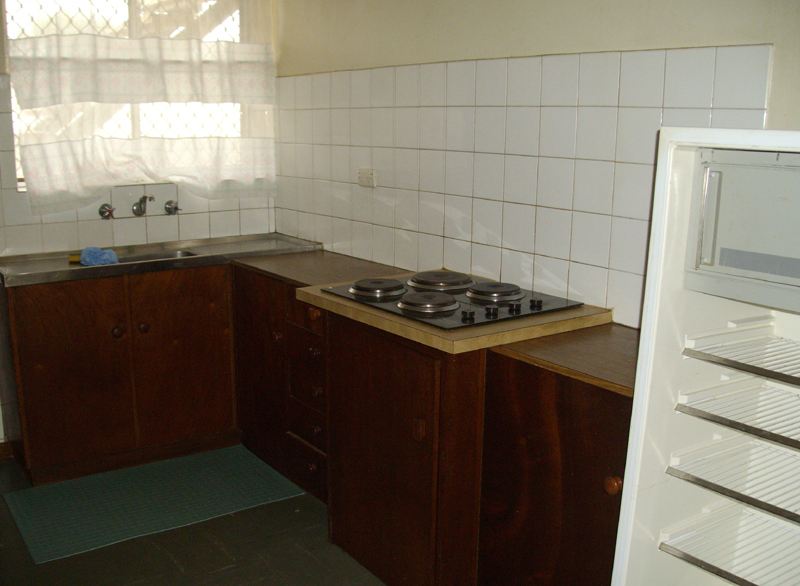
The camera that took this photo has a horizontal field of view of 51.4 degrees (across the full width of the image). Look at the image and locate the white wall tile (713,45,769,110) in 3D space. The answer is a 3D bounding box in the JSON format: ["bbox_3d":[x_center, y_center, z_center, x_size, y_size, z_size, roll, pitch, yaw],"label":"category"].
[{"bbox_3d":[0.828,-0.521,2.014,0.010,0.152,0.152,-8,14,-35],"label":"white wall tile"}]

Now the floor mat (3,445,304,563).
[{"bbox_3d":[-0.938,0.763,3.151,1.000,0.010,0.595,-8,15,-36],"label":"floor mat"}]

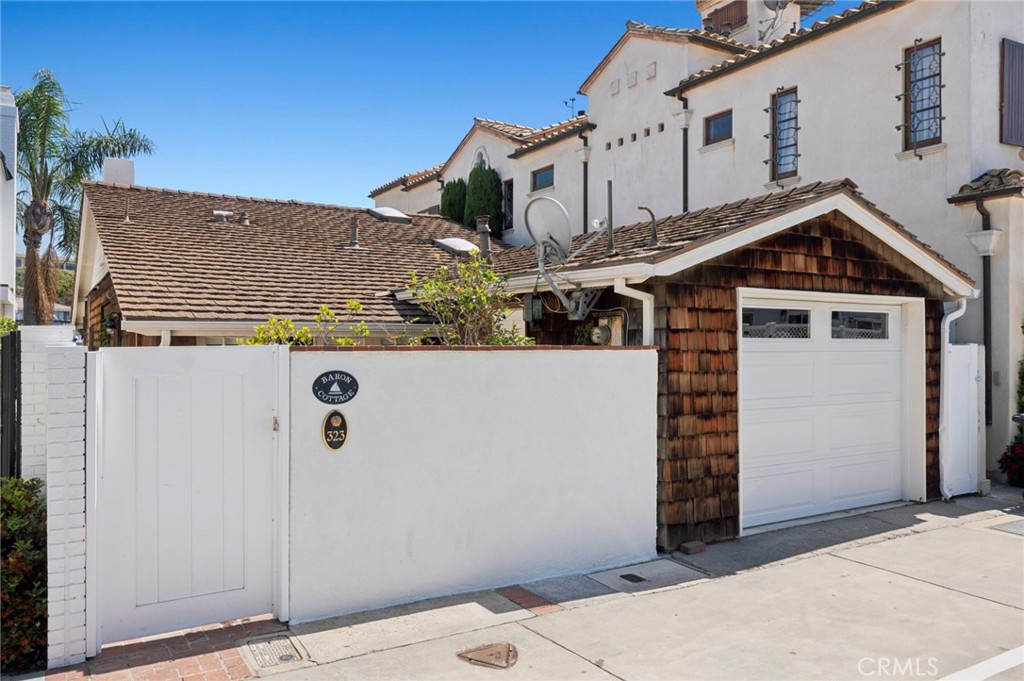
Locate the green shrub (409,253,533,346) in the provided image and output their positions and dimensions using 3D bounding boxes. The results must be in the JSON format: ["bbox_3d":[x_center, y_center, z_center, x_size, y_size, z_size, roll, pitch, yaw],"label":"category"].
[{"bbox_3d":[-0.335,0.476,6.200,0.950,2.407,0.920,0,0,-31],"label":"green shrub"}]

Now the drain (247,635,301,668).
[{"bbox_3d":[-1.302,1.691,4.156,0.270,0.025,0.400,0,0,-31],"label":"drain"}]

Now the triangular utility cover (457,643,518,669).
[{"bbox_3d":[-0.129,1.684,4.096,0.310,0.025,0.315,0,0,0],"label":"triangular utility cover"}]

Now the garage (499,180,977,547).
[{"bbox_3d":[1.505,0.110,9.474,4.524,3.163,5.849,0,0,-31],"label":"garage"}]

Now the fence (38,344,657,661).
[{"bbox_3d":[-0.673,0.858,5.055,4.088,1.645,0.220,0,0,-31],"label":"fence"}]

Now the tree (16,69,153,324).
[{"bbox_3d":[-10.445,-2.195,17.000,4.600,7.750,4.600,0,0,-31],"label":"tree"}]

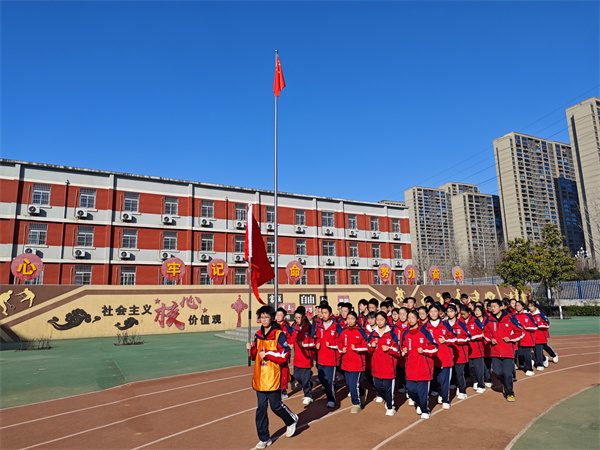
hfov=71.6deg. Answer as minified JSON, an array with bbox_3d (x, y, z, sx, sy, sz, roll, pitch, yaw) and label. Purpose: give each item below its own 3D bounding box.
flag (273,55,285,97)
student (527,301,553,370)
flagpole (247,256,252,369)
[{"bbox_3d":[-1.044,-7.248,20.209,0.600,2.100,0.350,-1,-10,-3],"label":"flag"},{"bbox_3d":[5.589,2.555,9.691,0.500,1.560,0.520,6,-12,-34],"label":"student"},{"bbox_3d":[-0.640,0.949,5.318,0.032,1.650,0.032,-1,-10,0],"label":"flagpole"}]

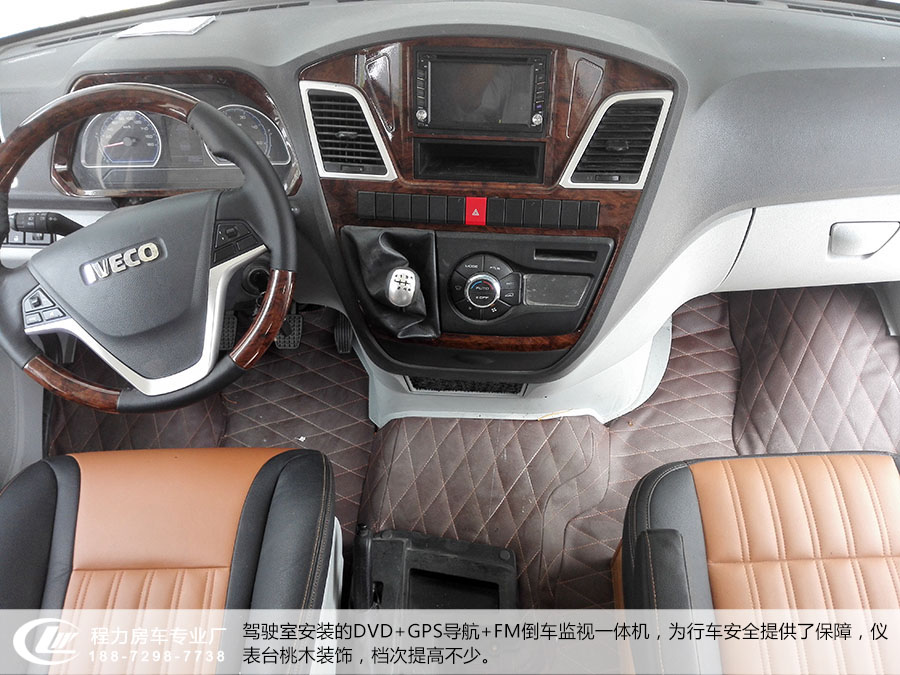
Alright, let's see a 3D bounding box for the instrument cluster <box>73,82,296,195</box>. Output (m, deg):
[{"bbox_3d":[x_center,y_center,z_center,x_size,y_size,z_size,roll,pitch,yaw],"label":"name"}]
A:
[{"bbox_3d":[-0.414,-0.309,1.130,0.352,0.157,0.060,1,18,6],"label":"instrument cluster"}]

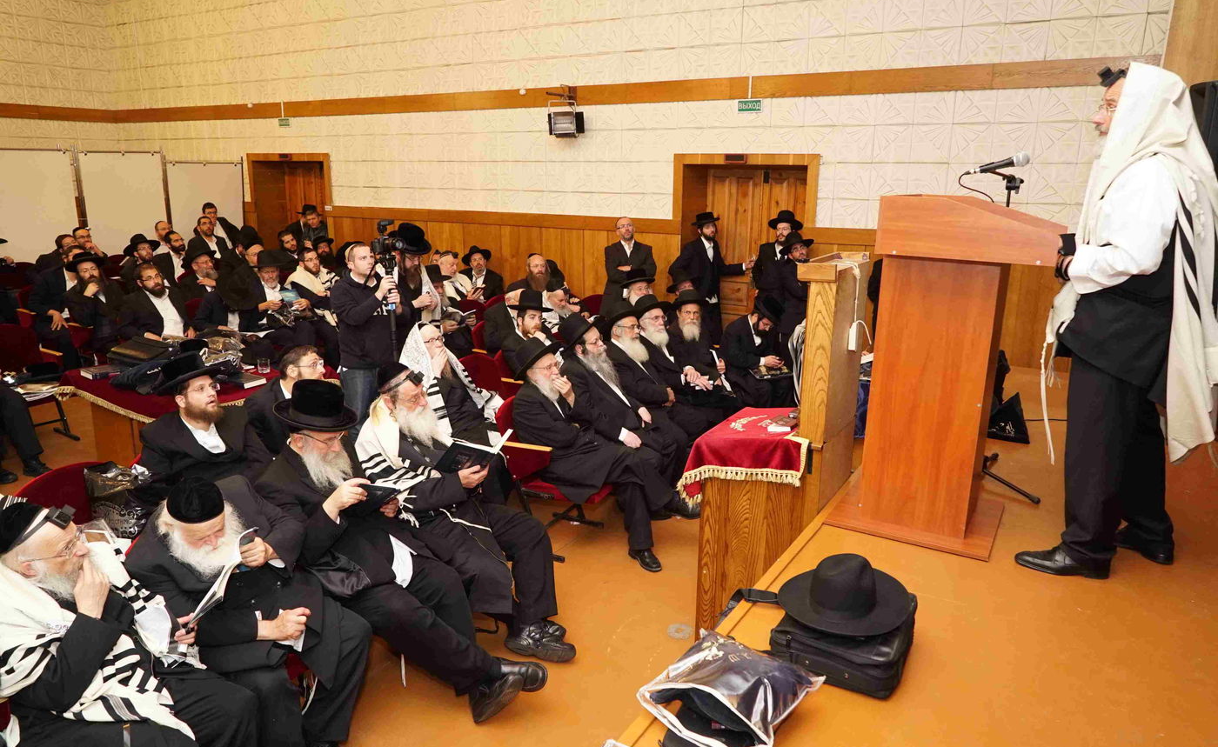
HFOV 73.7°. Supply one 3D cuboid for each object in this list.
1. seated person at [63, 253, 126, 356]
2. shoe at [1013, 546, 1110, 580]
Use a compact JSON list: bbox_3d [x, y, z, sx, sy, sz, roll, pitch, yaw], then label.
[{"bbox_3d":[-4.635,-0.442,7.589,0.820,1.350,0.580,11,17,35],"label":"seated person"},{"bbox_3d":[1.683,0.670,2.989,0.300,0.105,0.110,6,15,20],"label":"shoe"}]

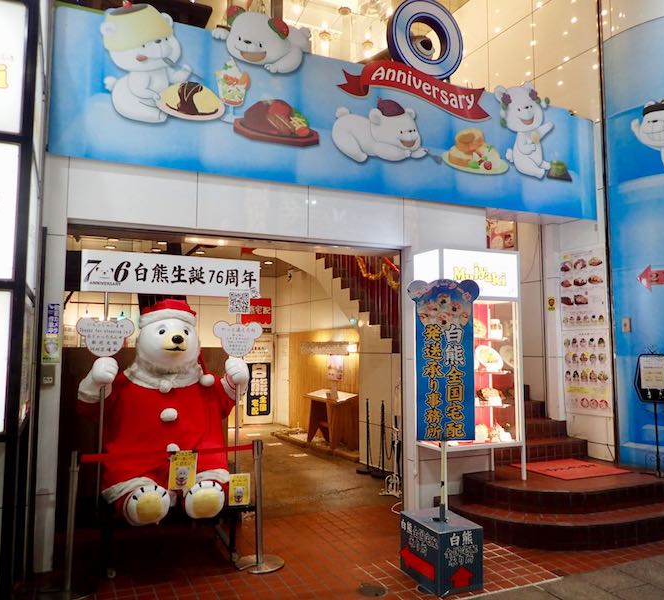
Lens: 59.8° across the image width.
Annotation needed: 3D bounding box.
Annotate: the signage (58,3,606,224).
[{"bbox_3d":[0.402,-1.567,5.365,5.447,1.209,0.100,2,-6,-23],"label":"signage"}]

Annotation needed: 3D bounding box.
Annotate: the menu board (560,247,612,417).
[{"bbox_3d":[2.896,0.363,6.608,0.030,1.903,0.624,3,-6,-28],"label":"menu board"}]

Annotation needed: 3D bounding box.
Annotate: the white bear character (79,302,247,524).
[{"bbox_3d":[-1.270,0.779,4.431,1.255,1.599,0.857,2,-6,-23],"label":"white bear character"}]

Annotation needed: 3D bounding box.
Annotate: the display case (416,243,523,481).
[{"bbox_3d":[1.309,0.638,5.480,0.889,2.160,0.444,2,-6,-23],"label":"display case"}]

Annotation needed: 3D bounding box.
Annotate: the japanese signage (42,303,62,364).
[{"bbox_3d":[-2.018,0.242,4.174,0.130,0.444,0.020,2,-6,-23],"label":"japanese signage"}]

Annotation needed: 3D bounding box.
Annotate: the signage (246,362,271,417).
[{"bbox_3d":[-1.556,1.905,12.231,0.514,1.101,0.040,2,-6,-23],"label":"signage"}]

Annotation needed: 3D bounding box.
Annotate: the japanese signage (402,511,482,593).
[{"bbox_3d":[0.730,1.694,3.923,0.324,0.393,0.496,2,-6,-23],"label":"japanese signage"}]

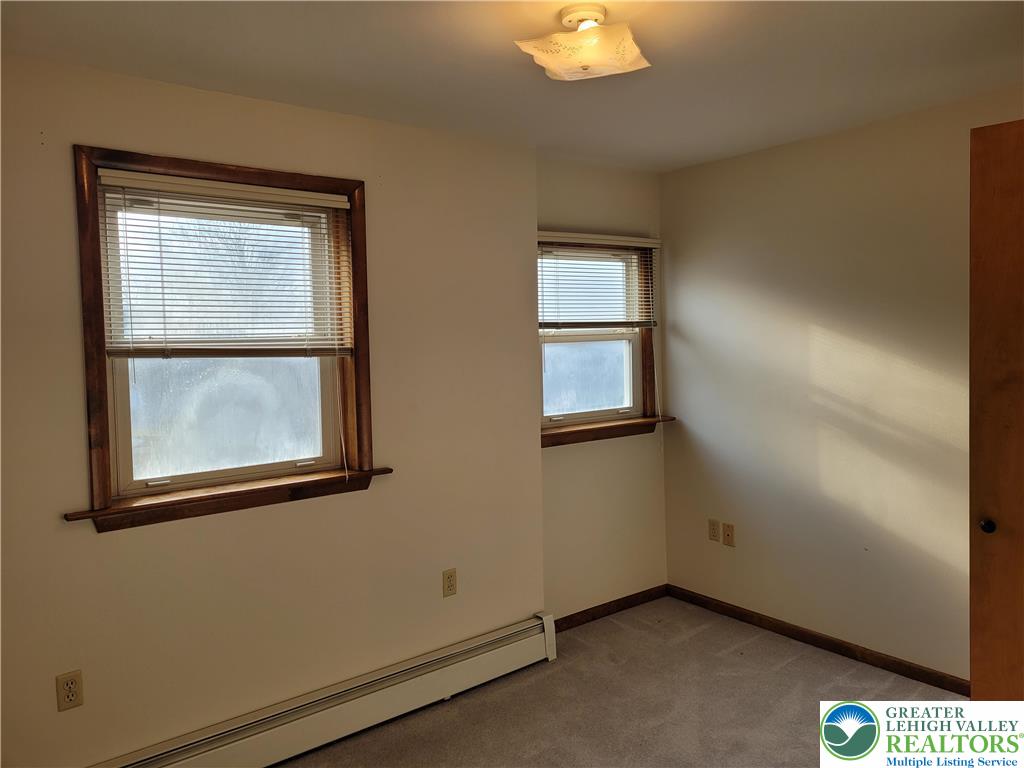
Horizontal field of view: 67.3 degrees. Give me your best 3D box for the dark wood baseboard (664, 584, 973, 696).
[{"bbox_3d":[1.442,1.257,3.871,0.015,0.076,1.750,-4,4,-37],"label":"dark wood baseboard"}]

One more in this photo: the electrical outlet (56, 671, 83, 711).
[{"bbox_3d":[-1.404,0.977,2.443,0.070,0.114,0.009,-4,4,-40],"label":"electrical outlet"}]

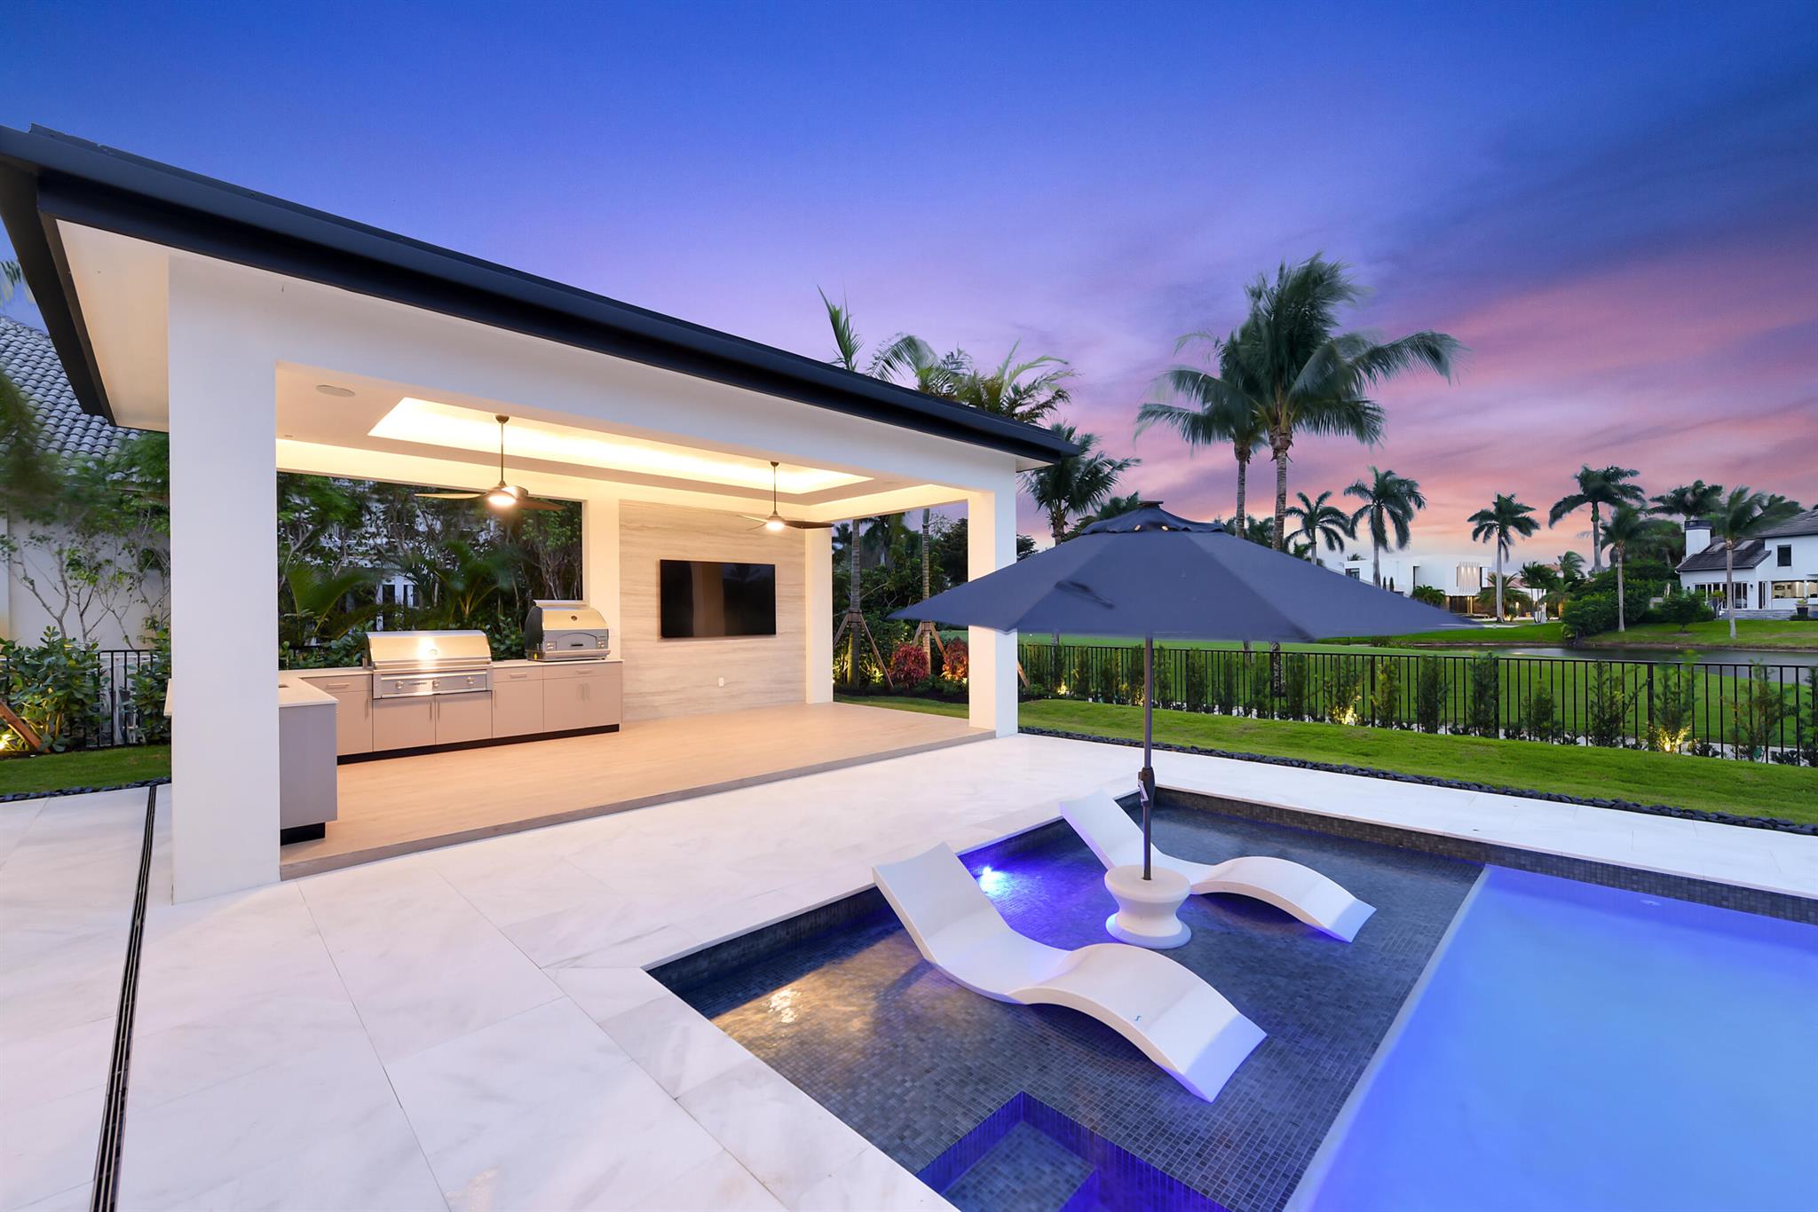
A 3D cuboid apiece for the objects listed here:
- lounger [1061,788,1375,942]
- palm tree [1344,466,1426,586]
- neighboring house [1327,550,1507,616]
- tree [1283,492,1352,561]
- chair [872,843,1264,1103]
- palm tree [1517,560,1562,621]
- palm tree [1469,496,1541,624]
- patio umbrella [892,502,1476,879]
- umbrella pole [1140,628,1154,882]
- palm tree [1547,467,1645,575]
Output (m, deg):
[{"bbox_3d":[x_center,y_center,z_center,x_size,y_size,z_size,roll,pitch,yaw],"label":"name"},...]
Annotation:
[{"bbox_3d":[1.961,1.712,4.749,1.880,0.550,0.580,-1,-1,45],"label":"lounger"},{"bbox_3d":[42.215,-5.502,63.000,5.900,13.913,5.900,-1,-1,34],"label":"palm tree"},{"bbox_3d":[70.197,-2.755,98.000,22.000,8.854,14.000,-1,-1,34],"label":"neighboring house"},{"bbox_3d":[41.591,-5.131,72.000,6.000,13.299,6.000,-1,-1,30],"label":"tree"},{"bbox_3d":[0.682,1.718,3.542,1.880,0.550,0.580,-1,-1,45],"label":"chair"},{"bbox_3d":[67.724,-1.602,76.000,3.900,6.408,3.900,-1,-1,42],"label":"palm tree"},{"bbox_3d":[58.580,-4.708,70.000,5.500,12.648,5.500,-1,-1,40],"label":"palm tree"},{"bbox_3d":[1.321,0.554,3.961,2.820,2.248,2.820,-1,-1,45],"label":"patio umbrella"},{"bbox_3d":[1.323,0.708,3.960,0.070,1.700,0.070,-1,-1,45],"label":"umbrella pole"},{"bbox_3d":[55.259,-4.978,57.000,5.600,12.817,5.600,-1,-1,44],"label":"palm tree"}]

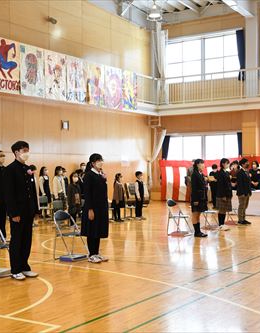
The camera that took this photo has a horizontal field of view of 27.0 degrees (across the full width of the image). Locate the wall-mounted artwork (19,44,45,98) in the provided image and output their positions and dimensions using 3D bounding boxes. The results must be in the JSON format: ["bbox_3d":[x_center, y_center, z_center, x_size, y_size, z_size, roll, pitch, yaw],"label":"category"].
[{"bbox_3d":[-2.937,-2.841,16.257,0.020,1.492,1.066,-1,-1,33],"label":"wall-mounted artwork"}]

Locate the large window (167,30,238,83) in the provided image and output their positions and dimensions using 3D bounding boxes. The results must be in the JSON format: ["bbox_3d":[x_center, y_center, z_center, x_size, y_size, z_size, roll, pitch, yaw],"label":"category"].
[{"bbox_3d":[3.042,-4.543,22.821,3.550,1.820,0.120,-1,-1,34],"label":"large window"}]

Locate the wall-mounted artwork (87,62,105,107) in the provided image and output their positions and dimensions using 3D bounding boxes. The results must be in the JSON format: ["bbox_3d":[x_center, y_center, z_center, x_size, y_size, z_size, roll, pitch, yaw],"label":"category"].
[{"bbox_3d":[-1.226,-3.029,20.092,0.040,1.575,1.050,-1,-1,34],"label":"wall-mounted artwork"}]

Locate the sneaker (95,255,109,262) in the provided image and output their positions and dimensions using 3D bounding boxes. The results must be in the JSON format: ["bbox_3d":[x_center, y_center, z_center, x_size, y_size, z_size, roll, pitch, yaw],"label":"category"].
[{"bbox_3d":[-0.427,1.374,8.168,0.250,0.105,0.095,-1,-1,23],"label":"sneaker"}]

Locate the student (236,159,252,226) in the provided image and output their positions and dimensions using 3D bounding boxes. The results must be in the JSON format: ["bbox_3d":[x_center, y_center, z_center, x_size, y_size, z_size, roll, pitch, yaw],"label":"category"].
[{"bbox_3d":[2.929,0.621,13.912,0.300,1.660,0.450,-1,-1,33],"label":"student"}]

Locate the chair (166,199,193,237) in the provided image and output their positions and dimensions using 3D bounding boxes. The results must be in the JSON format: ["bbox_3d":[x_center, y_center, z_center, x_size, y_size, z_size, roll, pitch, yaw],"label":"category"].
[{"bbox_3d":[1.105,1.072,11.552,0.470,0.770,0.460,-1,-1,34],"label":"chair"}]

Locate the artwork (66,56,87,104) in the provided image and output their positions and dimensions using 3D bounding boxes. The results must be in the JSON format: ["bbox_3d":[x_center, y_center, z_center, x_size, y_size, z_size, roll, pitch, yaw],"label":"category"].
[{"bbox_3d":[-1.839,-3.033,19.179,0.040,1.575,1.070,-1,-1,34],"label":"artwork"}]

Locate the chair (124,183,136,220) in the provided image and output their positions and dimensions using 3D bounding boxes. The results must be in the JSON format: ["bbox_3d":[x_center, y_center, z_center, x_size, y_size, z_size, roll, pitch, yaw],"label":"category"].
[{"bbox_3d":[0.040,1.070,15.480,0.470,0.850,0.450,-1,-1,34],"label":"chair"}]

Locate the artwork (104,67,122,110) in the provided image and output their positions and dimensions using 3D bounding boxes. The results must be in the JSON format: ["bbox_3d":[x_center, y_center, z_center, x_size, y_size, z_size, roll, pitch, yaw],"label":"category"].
[{"bbox_3d":[-0.614,-3.020,21.005,0.040,1.585,1.109,-1,-1,34],"label":"artwork"}]

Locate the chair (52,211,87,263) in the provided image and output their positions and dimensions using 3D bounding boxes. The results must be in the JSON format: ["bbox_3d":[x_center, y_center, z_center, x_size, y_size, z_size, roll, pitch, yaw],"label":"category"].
[{"bbox_3d":[-0.890,1.053,8.439,0.470,0.760,0.470,-1,-1,33],"label":"chair"}]

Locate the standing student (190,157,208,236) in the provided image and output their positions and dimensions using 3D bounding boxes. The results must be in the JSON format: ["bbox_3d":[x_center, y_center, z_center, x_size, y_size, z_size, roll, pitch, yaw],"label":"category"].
[{"bbox_3d":[1.439,0.657,11.274,0.340,1.590,0.420,-1,-1,15],"label":"standing student"}]

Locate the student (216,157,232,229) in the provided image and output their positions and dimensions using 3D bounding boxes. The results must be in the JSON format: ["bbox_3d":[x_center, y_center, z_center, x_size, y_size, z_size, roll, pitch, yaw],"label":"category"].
[{"bbox_3d":[2.204,0.650,12.654,0.340,1.620,0.420,-1,-1,15],"label":"student"}]

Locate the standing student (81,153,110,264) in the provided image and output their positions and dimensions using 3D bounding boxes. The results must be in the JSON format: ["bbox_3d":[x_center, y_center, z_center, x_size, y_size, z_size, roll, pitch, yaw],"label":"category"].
[{"bbox_3d":[-0.522,0.633,8.215,0.370,1.610,0.450,-1,-1,20],"label":"standing student"}]

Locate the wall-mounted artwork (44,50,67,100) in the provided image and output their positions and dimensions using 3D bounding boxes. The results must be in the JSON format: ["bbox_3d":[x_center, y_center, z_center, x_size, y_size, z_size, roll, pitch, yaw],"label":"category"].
[{"bbox_3d":[-2.366,-2.895,17.498,0.020,1.460,1.020,-1,-1,34],"label":"wall-mounted artwork"}]

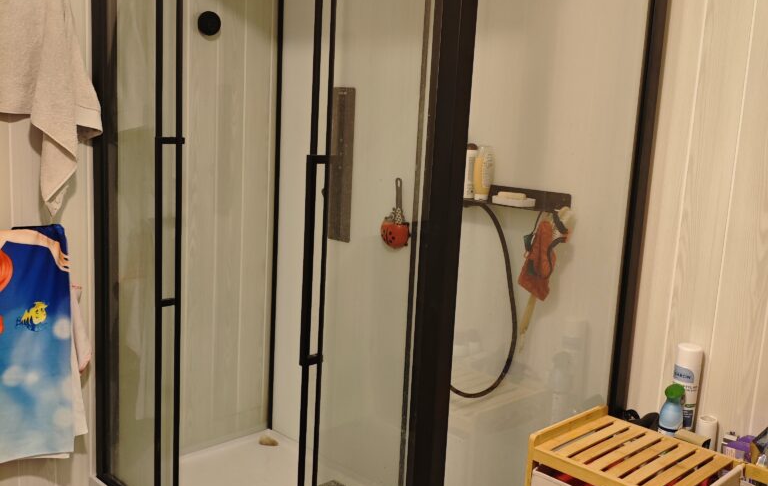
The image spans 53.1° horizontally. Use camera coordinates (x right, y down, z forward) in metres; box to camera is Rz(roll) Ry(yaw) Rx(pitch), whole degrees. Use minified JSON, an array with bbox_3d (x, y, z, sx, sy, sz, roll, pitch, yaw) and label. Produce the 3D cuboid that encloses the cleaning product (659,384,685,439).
[{"bbox_3d":[0.766,0.494,2.055,0.060,0.232,0.060,-2,11,-30],"label":"cleaning product"}]

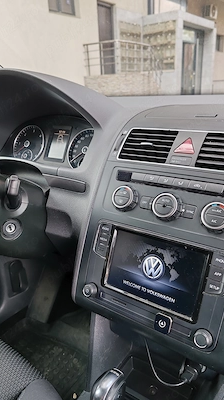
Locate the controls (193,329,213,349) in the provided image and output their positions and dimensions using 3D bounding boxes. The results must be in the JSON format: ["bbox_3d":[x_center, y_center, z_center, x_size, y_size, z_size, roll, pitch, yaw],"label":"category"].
[{"bbox_3d":[0.112,0.173,0.388,0.021,0.021,0.013,12,-2,34],"label":"controls"}]

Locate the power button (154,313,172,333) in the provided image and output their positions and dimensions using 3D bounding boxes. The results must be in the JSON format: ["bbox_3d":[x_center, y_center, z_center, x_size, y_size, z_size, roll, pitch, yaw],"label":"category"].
[{"bbox_3d":[0.069,0.166,0.418,0.021,0.021,0.009,12,-2,34],"label":"power button"}]

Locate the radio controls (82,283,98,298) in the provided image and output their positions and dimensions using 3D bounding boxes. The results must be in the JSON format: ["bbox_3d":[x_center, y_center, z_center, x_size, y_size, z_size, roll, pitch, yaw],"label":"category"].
[{"bbox_3d":[-0.034,0.141,0.489,0.021,0.021,0.013,12,-2,34],"label":"radio controls"}]

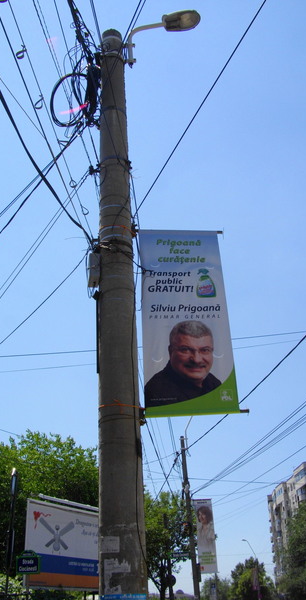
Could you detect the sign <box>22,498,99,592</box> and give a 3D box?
[{"bbox_3d":[-2.965,9.417,20.998,0.250,2.750,5.600,-19,-34,25],"label":"sign"}]

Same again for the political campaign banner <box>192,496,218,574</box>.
[{"bbox_3d":[1.919,8.577,20.234,0.700,2.500,0.050,-1,-31,-4],"label":"political campaign banner"}]

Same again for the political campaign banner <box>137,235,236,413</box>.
[{"bbox_3d":[0.309,0.137,5.287,0.824,2.020,0.050,0,-31,-6],"label":"political campaign banner"}]

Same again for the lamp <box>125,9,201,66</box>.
[{"bbox_3d":[0.158,-3.472,7.407,1.046,1.106,0.280,-2,-31,-2],"label":"lamp"}]

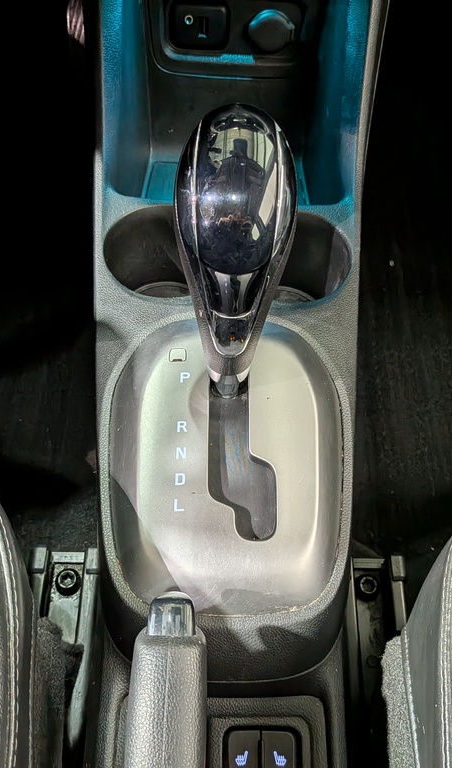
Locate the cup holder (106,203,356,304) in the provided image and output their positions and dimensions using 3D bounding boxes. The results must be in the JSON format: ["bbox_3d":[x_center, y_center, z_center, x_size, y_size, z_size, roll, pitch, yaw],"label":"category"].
[{"bbox_3d":[0.000,-0.060,0.460,0.149,0.070,0.078,2,58,-2],"label":"cup holder"}]

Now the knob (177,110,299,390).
[{"bbox_3d":[0.005,-0.051,0.328,0.054,0.143,0.052,2,39,-2],"label":"knob"}]

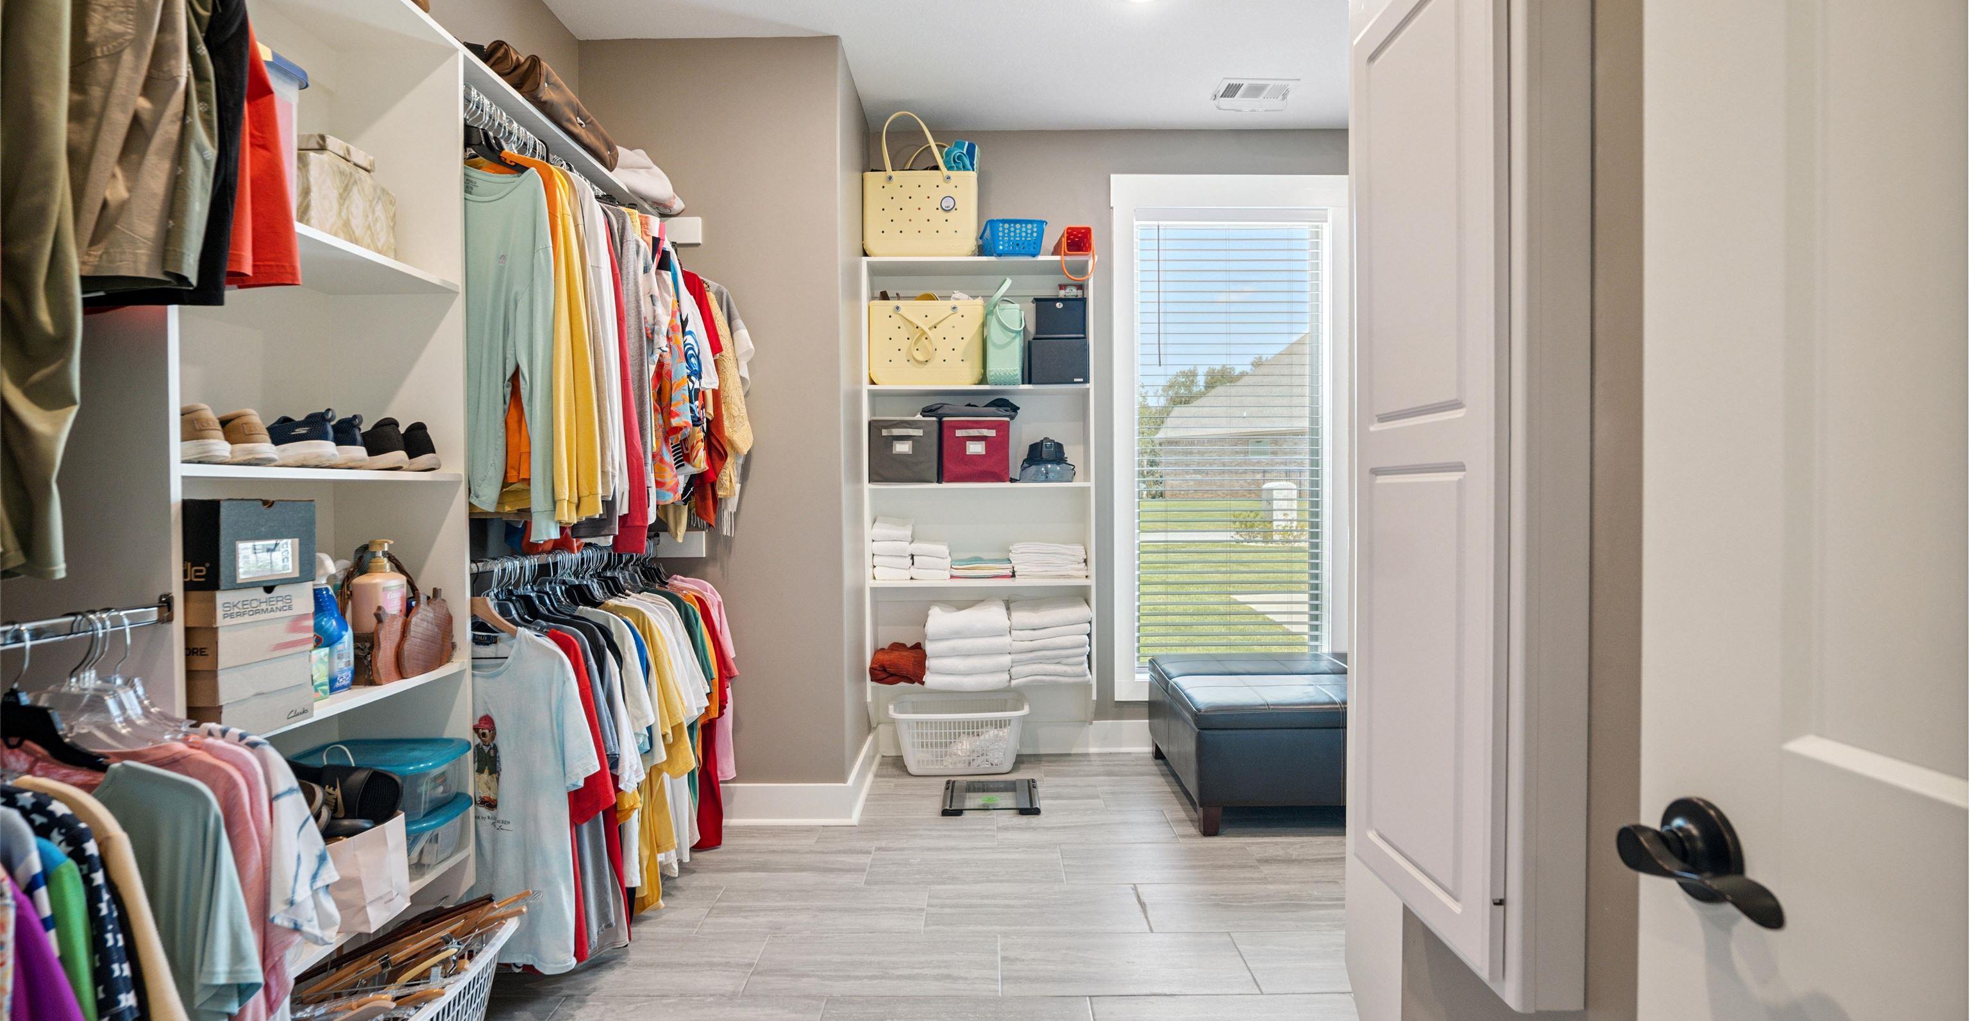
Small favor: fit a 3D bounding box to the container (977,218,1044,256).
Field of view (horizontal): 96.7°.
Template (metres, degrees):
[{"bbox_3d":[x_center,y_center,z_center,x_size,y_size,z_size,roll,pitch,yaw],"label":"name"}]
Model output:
[{"bbox_3d":[0.128,-1.117,3.713,0.250,0.155,0.250,-1,1,-7],"label":"container"}]

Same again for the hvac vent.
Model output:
[{"bbox_3d":[1.065,-1.635,3.451,0.300,0.045,0.200,0,1,0],"label":"hvac vent"}]

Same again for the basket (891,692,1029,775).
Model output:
[{"bbox_3d":[-0.106,0.946,3.685,0.575,0.285,0.370,0,1,-3],"label":"basket"}]

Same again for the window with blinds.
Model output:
[{"bbox_3d":[1.087,-0.293,3.873,0.840,2.000,0.090,0,1,0],"label":"window with blinds"}]

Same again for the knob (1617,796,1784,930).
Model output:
[{"bbox_3d":[0.477,0.237,0.587,0.062,0.072,0.135,0,1,0],"label":"knob"}]

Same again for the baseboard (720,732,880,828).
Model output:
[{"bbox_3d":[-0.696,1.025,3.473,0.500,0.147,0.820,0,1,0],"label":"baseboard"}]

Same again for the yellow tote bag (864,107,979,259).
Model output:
[{"bbox_3d":[-0.262,-1.336,3.704,0.475,0.590,0.230,0,1,0],"label":"yellow tote bag"}]

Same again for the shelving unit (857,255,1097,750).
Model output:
[{"bbox_3d":[-0.016,-0.016,3.736,0.960,2.060,0.270,0,1,0],"label":"shelving unit"}]

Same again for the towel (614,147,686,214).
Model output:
[{"bbox_3d":[-1.143,-1.092,2.850,0.280,0.165,0.330,0,1,0],"label":"towel"}]

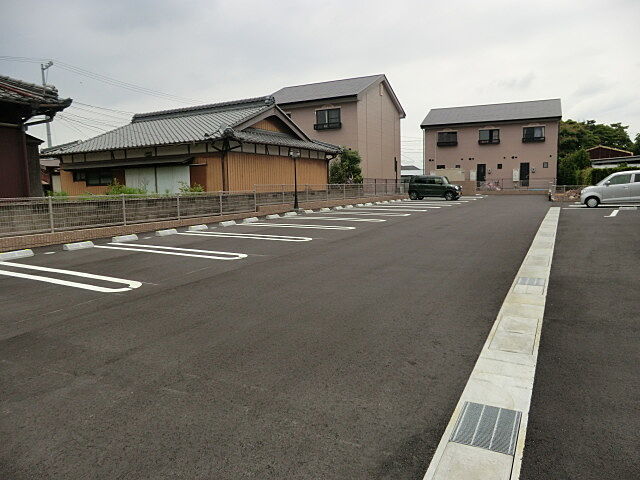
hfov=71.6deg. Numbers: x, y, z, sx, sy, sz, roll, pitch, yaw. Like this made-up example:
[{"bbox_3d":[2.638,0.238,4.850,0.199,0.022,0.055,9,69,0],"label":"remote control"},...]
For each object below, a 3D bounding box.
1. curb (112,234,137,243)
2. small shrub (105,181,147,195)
[{"bbox_3d":[-4.655,-0.030,10.640,0.180,0.120,0.560,3,9,28],"label":"curb"},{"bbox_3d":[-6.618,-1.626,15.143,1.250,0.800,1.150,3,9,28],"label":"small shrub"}]

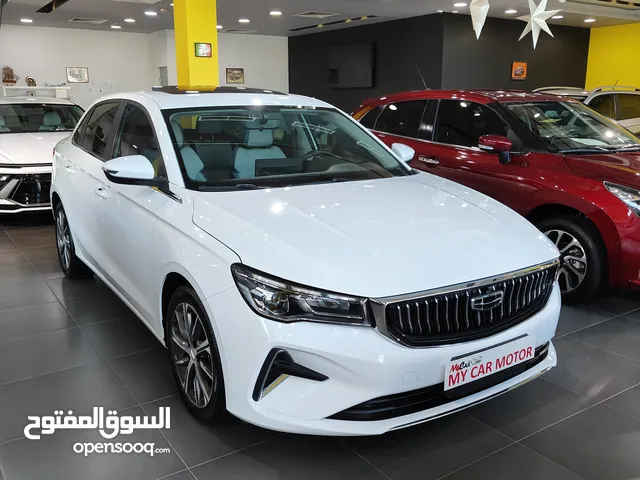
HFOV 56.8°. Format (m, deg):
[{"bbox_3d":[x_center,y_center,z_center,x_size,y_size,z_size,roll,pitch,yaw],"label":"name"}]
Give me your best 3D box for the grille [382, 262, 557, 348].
[{"bbox_3d":[0.620,0.241,2.256,0.980,0.215,0.140,-9,15,-33],"label":"grille"}]

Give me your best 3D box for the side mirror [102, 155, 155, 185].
[{"bbox_3d":[-0.930,-0.339,2.823,0.225,0.155,0.145,-9,15,-33],"label":"side mirror"}]

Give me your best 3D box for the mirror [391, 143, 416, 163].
[{"bbox_3d":[0.538,-0.566,3.859,0.225,0.155,0.145,-9,15,-33],"label":"mirror"}]

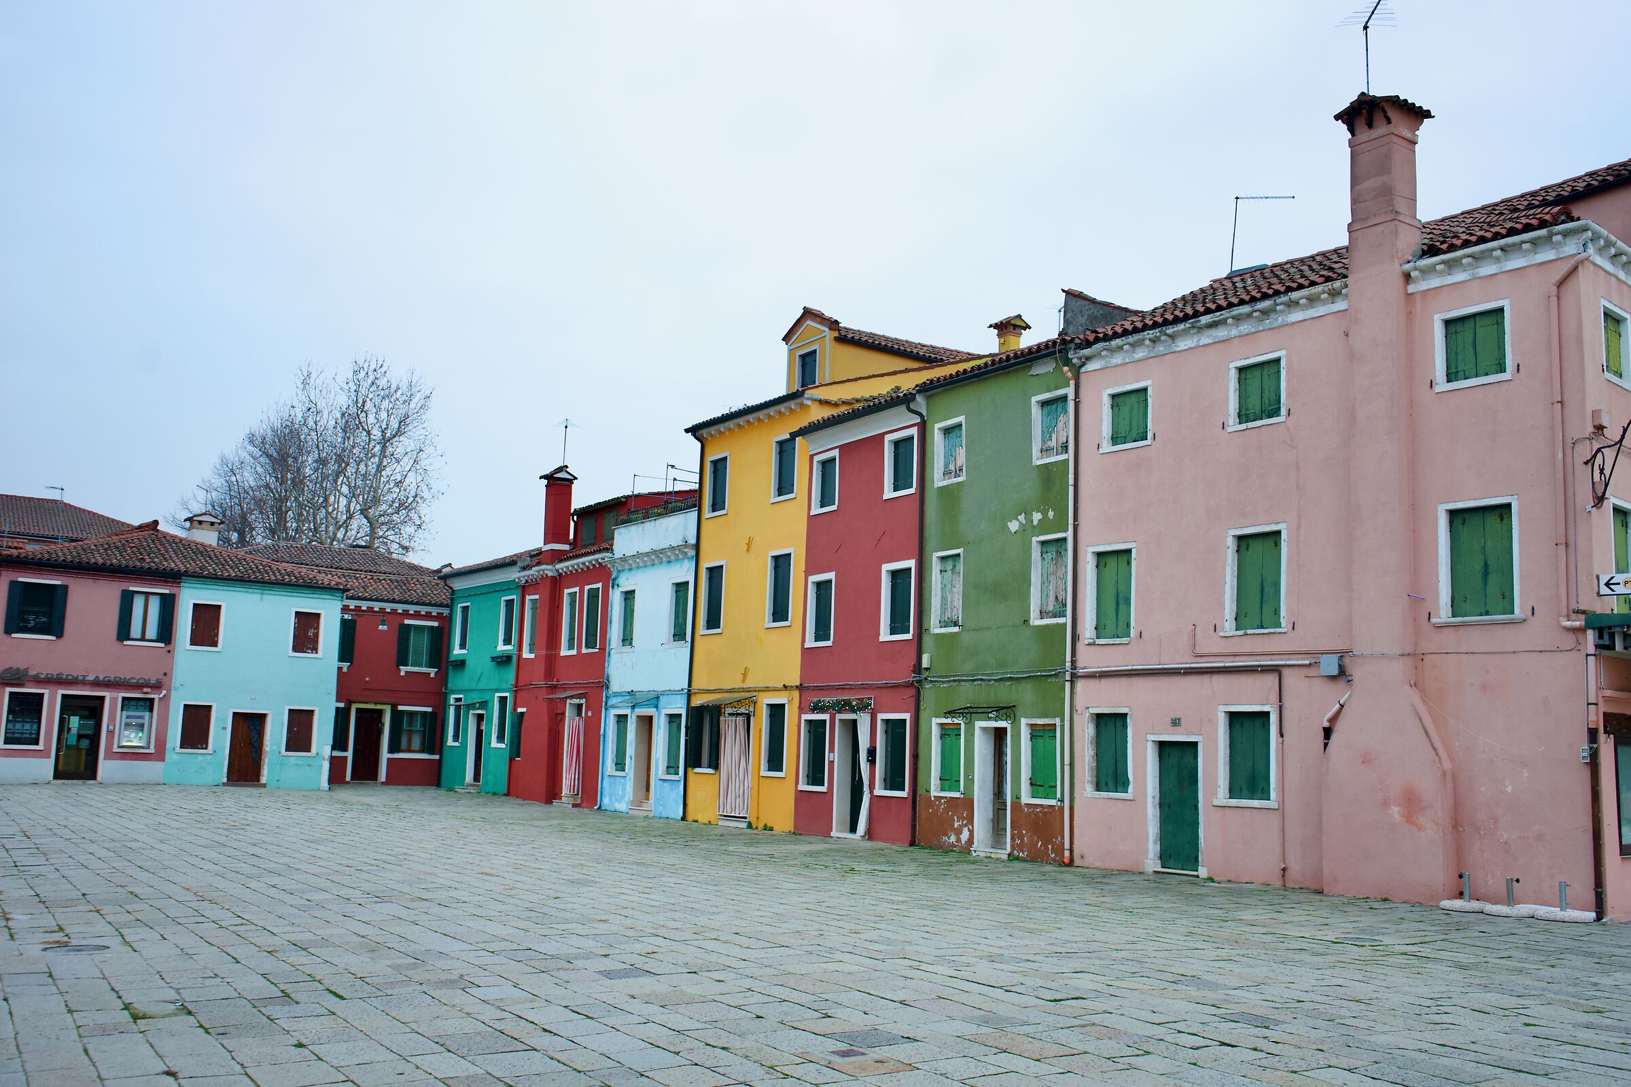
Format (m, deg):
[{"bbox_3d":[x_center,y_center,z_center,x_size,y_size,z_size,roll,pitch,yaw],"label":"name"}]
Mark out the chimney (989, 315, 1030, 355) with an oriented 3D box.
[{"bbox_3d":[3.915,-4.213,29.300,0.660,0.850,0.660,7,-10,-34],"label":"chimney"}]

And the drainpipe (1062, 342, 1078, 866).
[{"bbox_3d":[3.890,0.843,22.249,0.180,8.061,0.130,7,-10,-34],"label":"drainpipe"}]

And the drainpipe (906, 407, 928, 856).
[{"bbox_3d":[1.695,1.364,25.289,0.280,7.845,0.150,7,-10,-34],"label":"drainpipe"}]

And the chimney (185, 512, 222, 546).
[{"bbox_3d":[-18.986,-0.396,45.000,0.950,1.100,0.850,7,-10,-33],"label":"chimney"}]

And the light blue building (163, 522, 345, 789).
[{"bbox_3d":[-17.488,3.522,43.469,4.361,7.200,7.000,7,-10,-33],"label":"light blue building"}]

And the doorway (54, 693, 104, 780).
[{"bbox_3d":[-19.243,5.081,37.895,1.070,2.220,0.200,7,-10,-33],"label":"doorway"}]

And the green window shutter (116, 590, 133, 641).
[{"bbox_3d":[-18.455,1.928,38.712,0.350,1.360,0.050,7,-10,-33],"label":"green window shutter"}]

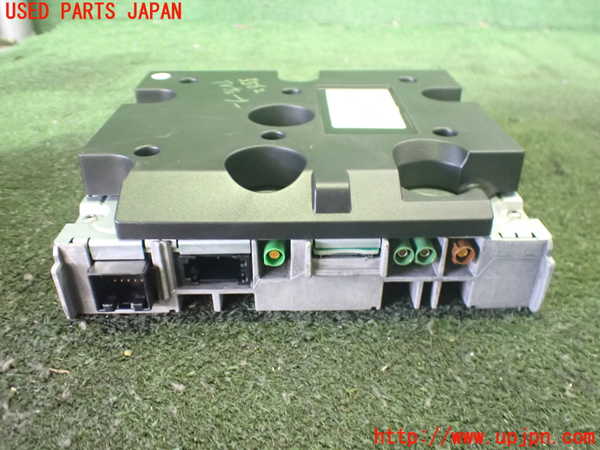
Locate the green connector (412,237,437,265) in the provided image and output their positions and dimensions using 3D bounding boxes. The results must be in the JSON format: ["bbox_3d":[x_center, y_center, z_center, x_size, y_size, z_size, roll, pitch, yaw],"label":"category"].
[{"bbox_3d":[0.047,0.009,0.199,0.008,0.008,0.012,0,32,-1],"label":"green connector"}]

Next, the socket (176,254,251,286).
[{"bbox_3d":[-0.032,0.014,0.201,0.027,0.014,0.012,0,32,-1],"label":"socket"}]

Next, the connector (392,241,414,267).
[{"bbox_3d":[0.038,0.009,0.199,0.008,0.008,0.012,0,32,-1],"label":"connector"}]

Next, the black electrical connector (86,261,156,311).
[{"bbox_3d":[-0.068,0.023,0.203,0.021,0.018,0.014,0,32,-1],"label":"black electrical connector"}]

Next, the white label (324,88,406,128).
[{"bbox_3d":[0.031,-0.058,0.257,0.034,0.001,0.059,0,32,-1],"label":"white label"}]

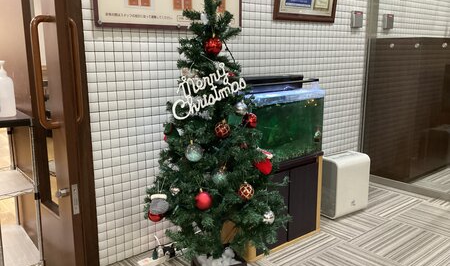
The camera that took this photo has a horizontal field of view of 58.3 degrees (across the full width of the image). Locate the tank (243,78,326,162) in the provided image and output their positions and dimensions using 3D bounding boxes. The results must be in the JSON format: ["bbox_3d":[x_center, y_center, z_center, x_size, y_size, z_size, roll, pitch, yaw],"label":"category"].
[{"bbox_3d":[0.259,-0.076,2.285,0.585,0.430,0.310,-10,14,-39],"label":"tank"}]

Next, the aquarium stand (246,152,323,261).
[{"bbox_3d":[0.263,0.380,2.376,0.590,0.500,0.320,-10,14,-39],"label":"aquarium stand"}]

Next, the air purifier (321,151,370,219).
[{"bbox_3d":[0.807,0.347,2.805,0.335,0.390,0.220,-8,13,-34],"label":"air purifier"}]

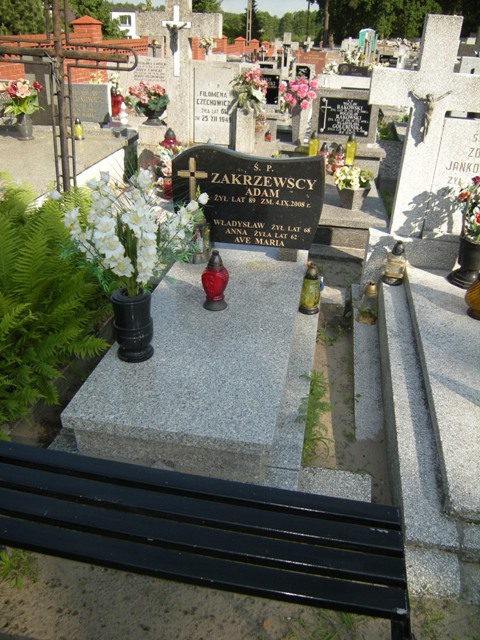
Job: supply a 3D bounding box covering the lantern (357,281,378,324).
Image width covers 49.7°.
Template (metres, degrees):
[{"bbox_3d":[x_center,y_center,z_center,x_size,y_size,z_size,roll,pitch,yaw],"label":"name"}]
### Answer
[{"bbox_3d":[0.762,-0.106,3.085,0.125,0.260,0.125,6,29,8],"label":"lantern"}]

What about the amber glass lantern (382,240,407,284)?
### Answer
[{"bbox_3d":[0.938,-0.352,3.130,0.125,0.260,0.125,6,29,8],"label":"amber glass lantern"}]

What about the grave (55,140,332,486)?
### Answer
[{"bbox_3d":[-0.106,-0.196,2.488,0.970,0.940,1.870,6,29,8],"label":"grave"}]

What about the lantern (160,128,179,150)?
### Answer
[{"bbox_3d":[-0.612,-1.510,4.590,0.170,0.360,0.170,6,29,8],"label":"lantern"}]

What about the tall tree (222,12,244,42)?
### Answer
[{"bbox_3d":[-1.344,-48.819,87.000,5.000,6.800,5.000,1,28,0],"label":"tall tree"}]

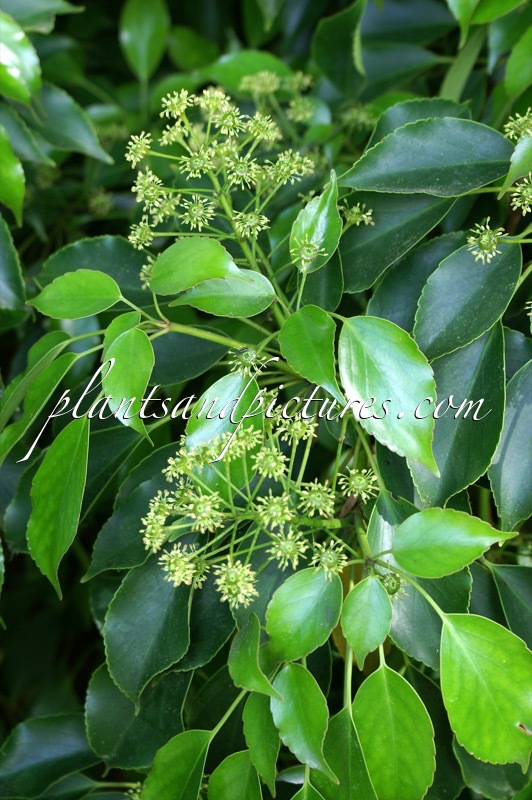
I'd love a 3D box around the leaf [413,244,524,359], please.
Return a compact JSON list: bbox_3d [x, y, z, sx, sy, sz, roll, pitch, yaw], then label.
[{"bbox_3d":[0.104,-0.051,0.860,0.044,0.079,0.012,38,-8,18],"label":"leaf"}]

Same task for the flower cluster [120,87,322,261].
[{"bbox_3d":[-0.024,-0.118,0.860,0.096,0.078,0.075,-11,18,3],"label":"flower cluster"}]

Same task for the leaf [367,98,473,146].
[{"bbox_3d":[0.082,-0.144,0.880,0.063,0.014,0.037,-16,61,-9],"label":"leaf"}]

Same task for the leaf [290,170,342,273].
[{"bbox_3d":[0.025,-0.088,0.820,0.025,0.057,0.012,4,-22,17],"label":"leaf"}]

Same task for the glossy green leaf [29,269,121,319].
[{"bbox_3d":[-0.095,-0.050,0.825,0.046,0.009,0.026,-3,63,-10],"label":"glossy green leaf"}]

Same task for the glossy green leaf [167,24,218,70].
[{"bbox_3d":[-0.044,-0.211,1.000,0.036,0.012,0.025,39,72,16],"label":"glossy green leaf"}]

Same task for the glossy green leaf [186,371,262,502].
[{"bbox_3d":[-0.019,0.016,0.765,0.035,0.064,0.016,3,-23,11],"label":"glossy green leaf"}]

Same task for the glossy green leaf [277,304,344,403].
[{"bbox_3d":[0.021,-0.021,0.750,0.029,0.051,0.014,-19,-21,-1],"label":"glossy green leaf"}]

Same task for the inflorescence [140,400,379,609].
[{"bbox_3d":[-0.003,0.047,0.745,0.104,0.088,0.078,0,18,0],"label":"inflorescence"}]

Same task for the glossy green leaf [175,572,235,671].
[{"bbox_3d":[-0.035,0.108,0.845,0.040,0.072,0.013,25,-17,5],"label":"glossy green leaf"}]

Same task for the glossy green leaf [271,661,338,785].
[{"bbox_3d":[0.019,0.160,0.820,0.029,0.058,0.014,-22,-12,6],"label":"glossy green leaf"}]

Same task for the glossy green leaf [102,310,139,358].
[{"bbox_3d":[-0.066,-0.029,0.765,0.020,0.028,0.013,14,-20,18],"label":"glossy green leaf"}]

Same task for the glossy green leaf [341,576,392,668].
[{"bbox_3d":[0.049,0.109,0.815,0.025,0.046,0.010,7,-15,2],"label":"glossy green leaf"}]

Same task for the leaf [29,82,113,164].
[{"bbox_3d":[-0.113,-0.158,0.950,0.072,0.012,0.036,39,63,15],"label":"leaf"}]

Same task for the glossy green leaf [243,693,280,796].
[{"bbox_3d":[-0.002,0.174,0.845,0.019,0.054,0.011,-3,-6,-25],"label":"glossy green leaf"}]

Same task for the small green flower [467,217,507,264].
[{"bbox_3d":[0.112,-0.081,0.845,0.021,0.021,0.015,-7,-22,16],"label":"small green flower"}]

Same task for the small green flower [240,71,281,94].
[{"bbox_3d":[-0.003,-0.185,0.970,0.021,0.011,0.018,0,16,0],"label":"small green flower"}]

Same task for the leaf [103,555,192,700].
[{"bbox_3d":[-0.058,0.114,0.835,0.042,0.077,0.015,12,-16,9],"label":"leaf"}]

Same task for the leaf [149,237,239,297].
[{"bbox_3d":[-0.032,-0.067,0.835,0.053,0.012,0.031,2,60,-2],"label":"leaf"}]

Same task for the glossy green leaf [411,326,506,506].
[{"bbox_3d":[0.090,0.008,0.785,0.048,0.097,0.017,17,-11,13],"label":"glossy green leaf"}]

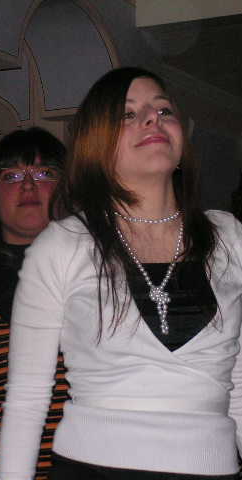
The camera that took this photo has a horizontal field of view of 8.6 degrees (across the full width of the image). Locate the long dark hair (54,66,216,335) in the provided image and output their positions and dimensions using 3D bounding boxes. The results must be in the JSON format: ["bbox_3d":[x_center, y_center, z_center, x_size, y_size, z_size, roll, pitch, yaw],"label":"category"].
[{"bbox_3d":[0.023,-0.067,2.720,0.255,0.445,0.260,1,-5,-18],"label":"long dark hair"}]

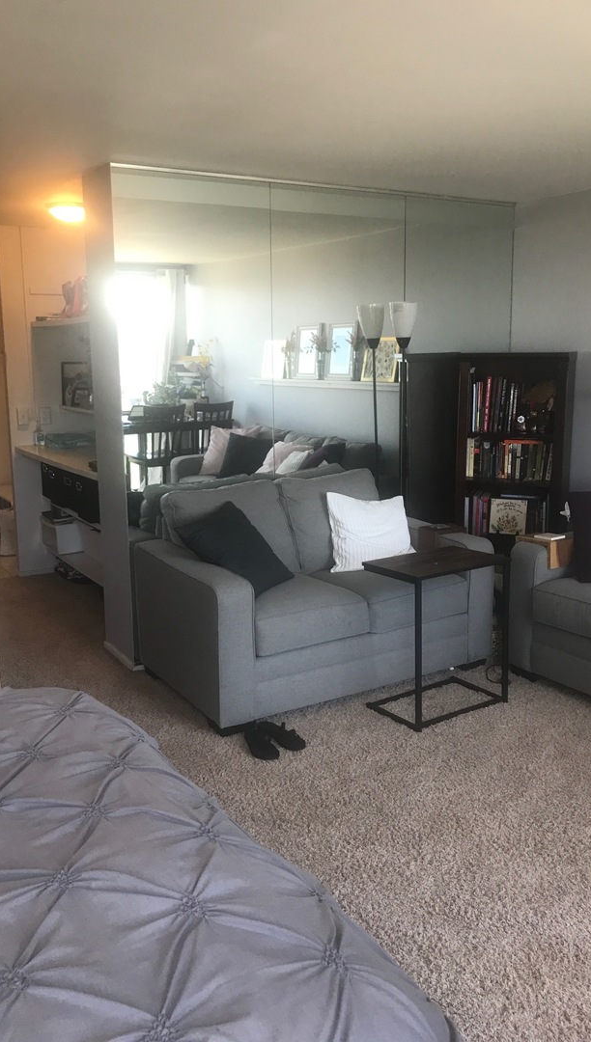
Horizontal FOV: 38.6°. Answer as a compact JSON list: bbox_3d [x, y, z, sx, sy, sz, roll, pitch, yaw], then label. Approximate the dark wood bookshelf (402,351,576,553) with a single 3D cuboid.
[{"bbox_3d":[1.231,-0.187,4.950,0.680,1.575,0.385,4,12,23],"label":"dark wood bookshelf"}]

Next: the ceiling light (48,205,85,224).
[{"bbox_3d":[-1.301,-1.768,4.829,0.250,0.110,0.250,-7,13,-30],"label":"ceiling light"}]

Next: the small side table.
[{"bbox_3d":[0.641,0.512,3.804,0.550,0.665,0.360,-7,13,-30],"label":"small side table"}]

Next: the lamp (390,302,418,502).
[{"bbox_3d":[0.603,-0.285,4.771,0.260,1.850,0.260,-7,13,-30],"label":"lamp"}]

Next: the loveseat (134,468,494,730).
[{"bbox_3d":[0.103,0.290,4.214,1.505,0.945,0.910,-7,13,-30],"label":"loveseat"}]

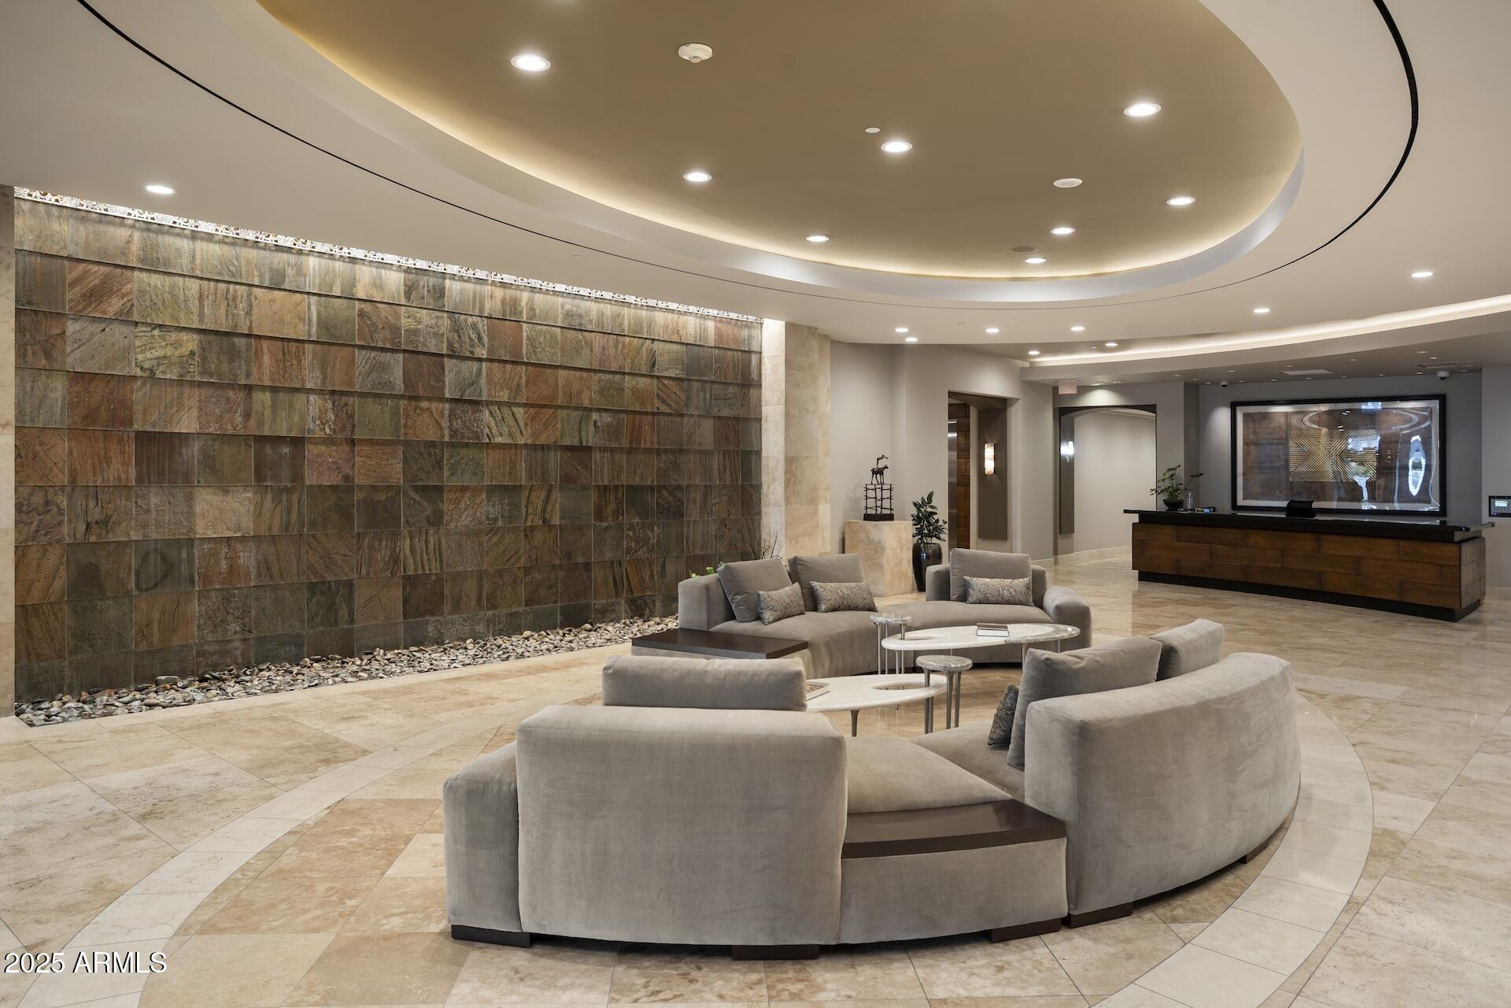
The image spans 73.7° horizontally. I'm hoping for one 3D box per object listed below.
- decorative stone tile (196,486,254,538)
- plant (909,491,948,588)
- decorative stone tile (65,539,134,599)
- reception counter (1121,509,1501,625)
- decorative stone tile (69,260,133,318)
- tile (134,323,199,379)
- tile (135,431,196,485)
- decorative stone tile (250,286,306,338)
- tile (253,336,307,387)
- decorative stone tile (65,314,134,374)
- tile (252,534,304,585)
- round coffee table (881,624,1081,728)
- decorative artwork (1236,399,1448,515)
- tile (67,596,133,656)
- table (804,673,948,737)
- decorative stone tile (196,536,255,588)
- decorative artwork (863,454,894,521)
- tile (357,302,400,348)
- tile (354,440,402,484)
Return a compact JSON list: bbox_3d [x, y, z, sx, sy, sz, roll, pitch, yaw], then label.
[{"bbox_3d":[-3.878,0.057,7.366,0.020,0.375,0.400,1,2,40],"label":"decorative stone tile"},{"bbox_3d":[2.274,0.491,13.200,0.490,1.300,0.460,1,2,0],"label":"plant"},{"bbox_3d":[-4.538,0.455,6.993,0.030,0.388,0.405,0,1,40],"label":"decorative stone tile"},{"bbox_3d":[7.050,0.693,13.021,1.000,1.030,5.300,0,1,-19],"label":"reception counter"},{"bbox_3d":[-4.538,-1.492,6.993,0.030,0.388,0.405,0,1,40],"label":"decorative stone tile"},{"bbox_3d":[-4.272,-1.105,7.304,0.030,0.388,0.405,0,1,41],"label":"tile"},{"bbox_3d":[-4.136,-0.311,7.060,0.020,0.375,0.400,1,1,40],"label":"tile"},{"bbox_3d":[-3.732,-1.505,7.922,0.030,0.388,0.405,1,1,42],"label":"decorative stone tile"},{"bbox_3d":[-3.618,-1.075,7.670,0.020,0.375,0.400,1,2,41],"label":"tile"},{"bbox_3d":[-4.391,-1.054,6.752,0.020,0.375,0.400,1,1,39],"label":"decorative stone tile"},{"bbox_3d":[-3.618,0.425,7.670,0.020,0.375,0.400,1,2,41],"label":"tile"},{"bbox_3d":[1.530,1.110,6.920,1.670,0.430,0.765,0,1,-21],"label":"round coffee table"},{"bbox_3d":[8.502,-0.708,14.848,2.806,1.688,0.080,2,2,44],"label":"decorative artwork"},{"bbox_3d":[-4.538,0.844,6.993,0.030,0.388,0.405,0,1,40],"label":"tile"},{"bbox_3d":[0.290,1.157,5.100,1.600,0.380,0.780,0,1,-32],"label":"table"},{"bbox_3d":[-4.008,0.444,7.622,0.020,0.395,0.400,2,2,44],"label":"decorative stone tile"},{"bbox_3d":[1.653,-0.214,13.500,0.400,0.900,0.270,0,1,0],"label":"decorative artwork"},{"bbox_3d":[-3.091,-1.464,8.272,0.020,0.375,0.400,1,2,42],"label":"tile"},{"bbox_3d":[-3.161,-0.351,8.462,0.020,0.395,0.400,2,2,44],"label":"tile"}]

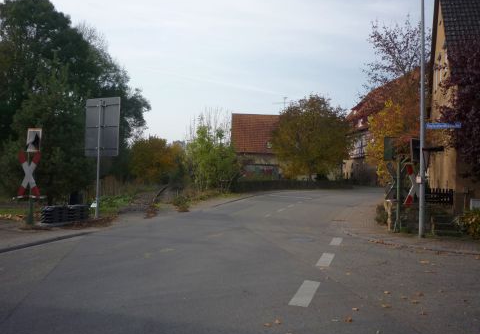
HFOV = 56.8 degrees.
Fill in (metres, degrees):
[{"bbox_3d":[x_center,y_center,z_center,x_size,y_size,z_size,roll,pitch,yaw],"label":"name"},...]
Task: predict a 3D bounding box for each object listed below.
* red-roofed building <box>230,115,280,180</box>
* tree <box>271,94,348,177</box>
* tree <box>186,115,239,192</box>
[{"bbox_3d":[3.450,-2.000,49.500,9.300,7.400,8.300,2,0,-4],"label":"red-roofed building"},{"bbox_3d":[6.350,-2.400,39.500,7.000,8.200,6.800,2,0,0],"label":"tree"},{"bbox_3d":[-1.670,-0.820,27.000,3.200,4.700,3.000,2,0,0],"label":"tree"}]

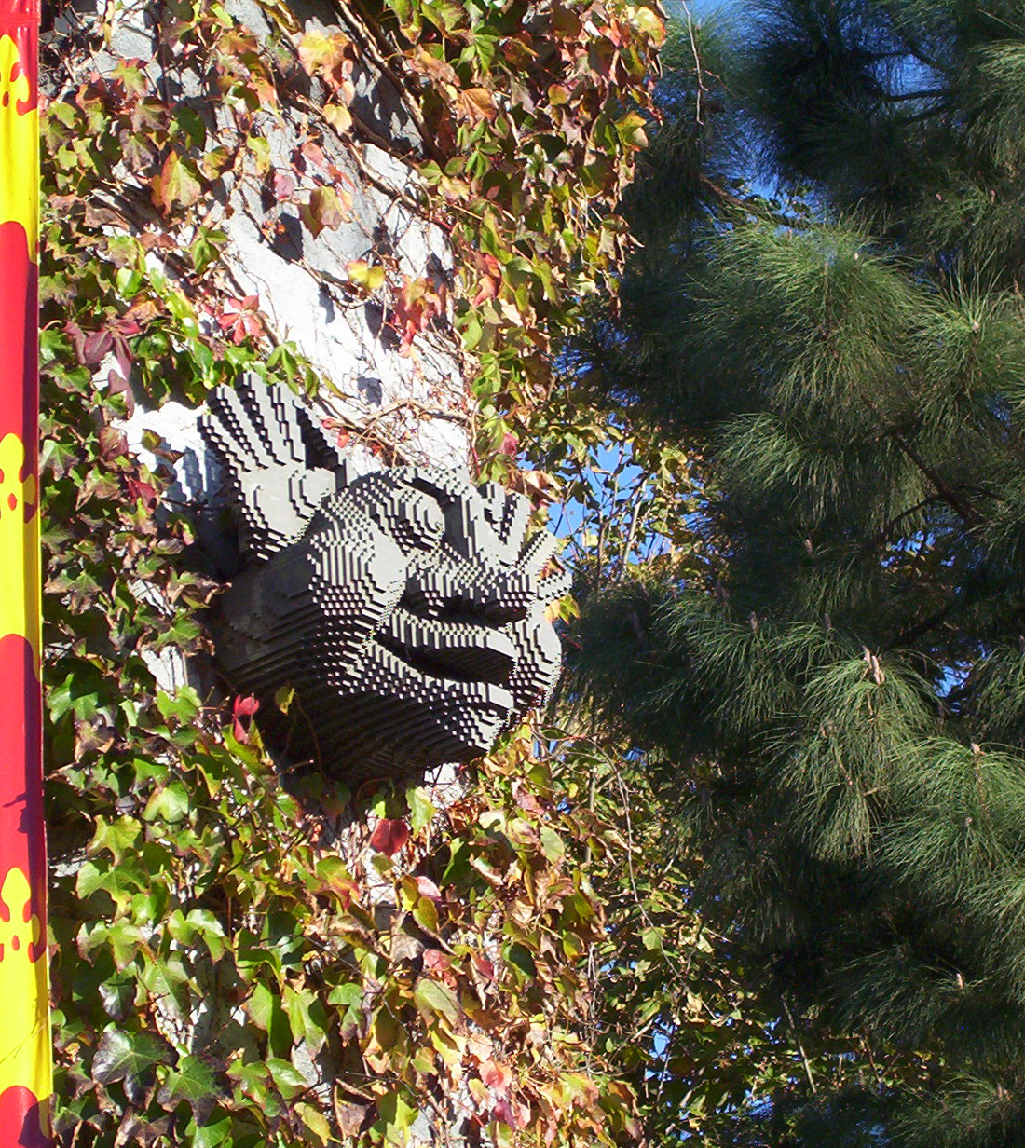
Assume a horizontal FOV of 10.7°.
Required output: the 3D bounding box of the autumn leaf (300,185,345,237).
[{"bbox_3d":[-0.307,-0.587,8.835,0.070,0.084,0.025,8,-28,-22],"label":"autumn leaf"}]

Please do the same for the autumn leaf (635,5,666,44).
[{"bbox_3d":[0.240,-0.958,9.500,0.053,0.068,0.025,8,-28,-22],"label":"autumn leaf"}]

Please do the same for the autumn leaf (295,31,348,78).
[{"bbox_3d":[-0.315,-0.856,8.980,0.089,0.077,0.025,8,-28,-22],"label":"autumn leaf"}]

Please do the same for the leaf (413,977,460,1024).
[{"bbox_3d":[-0.116,0.654,8.378,0.072,0.074,0.025,8,-28,-22],"label":"leaf"}]

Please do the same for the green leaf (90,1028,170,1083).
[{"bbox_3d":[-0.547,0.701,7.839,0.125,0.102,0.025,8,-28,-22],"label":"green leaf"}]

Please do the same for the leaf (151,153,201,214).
[{"bbox_3d":[-0.529,-0.615,8.592,0.080,0.103,0.025,8,-28,-22],"label":"leaf"}]

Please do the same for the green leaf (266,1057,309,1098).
[{"bbox_3d":[-0.331,0.743,8.053,0.063,0.061,0.025,8,-28,-22],"label":"green leaf"}]

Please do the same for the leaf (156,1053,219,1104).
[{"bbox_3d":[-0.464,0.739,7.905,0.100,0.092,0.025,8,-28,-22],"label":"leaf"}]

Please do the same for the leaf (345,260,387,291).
[{"bbox_3d":[-0.237,-0.485,8.868,0.066,0.053,0.025,8,-28,-22],"label":"leaf"}]

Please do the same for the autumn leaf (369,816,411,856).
[{"bbox_3d":[-0.189,0.404,8.422,0.062,0.062,0.025,8,-28,-22],"label":"autumn leaf"}]

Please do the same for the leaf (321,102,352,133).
[{"bbox_3d":[-0.288,-0.748,8.952,0.045,0.051,0.025,8,-28,-22],"label":"leaf"}]

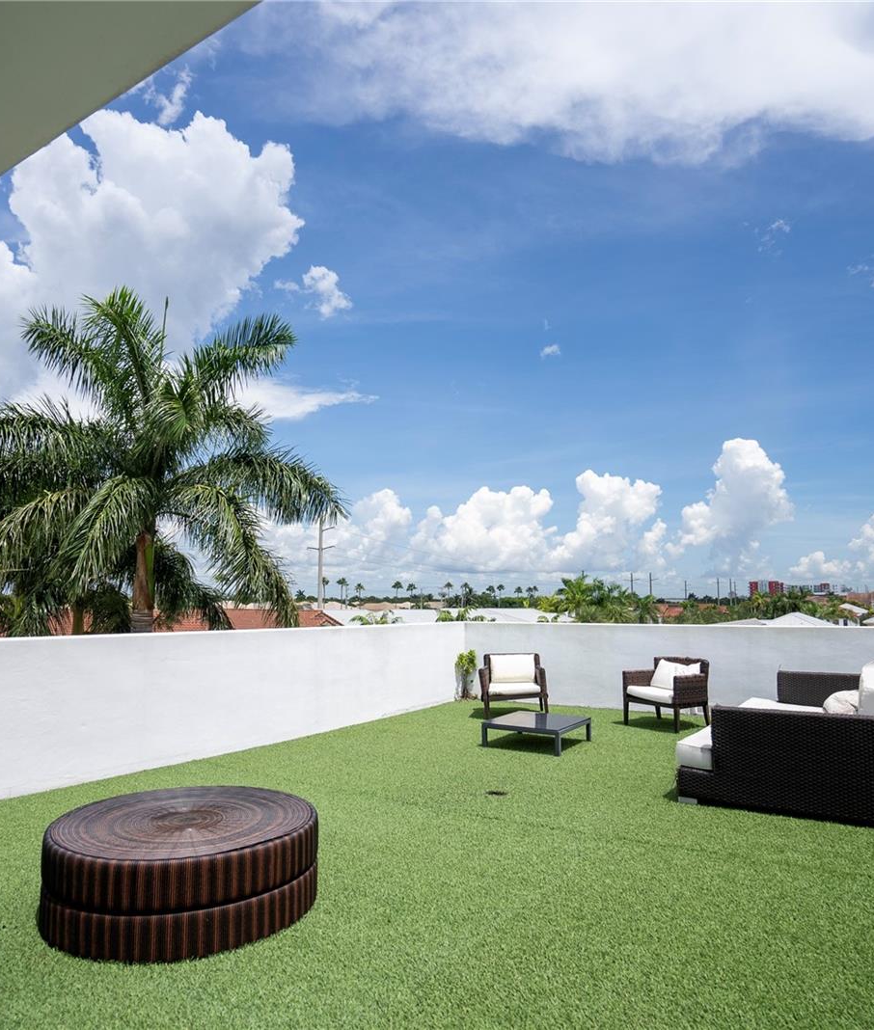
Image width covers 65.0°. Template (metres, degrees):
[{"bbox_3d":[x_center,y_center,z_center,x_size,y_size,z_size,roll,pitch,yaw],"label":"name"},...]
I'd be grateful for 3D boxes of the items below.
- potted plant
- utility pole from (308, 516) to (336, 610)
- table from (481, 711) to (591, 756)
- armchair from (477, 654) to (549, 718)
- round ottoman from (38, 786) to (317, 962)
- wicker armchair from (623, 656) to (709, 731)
[{"bbox_3d":[0.440,2.429,10.418,0.350,0.780,0.350,0,-8,0],"label":"potted plant"},{"bbox_3d":[-18.295,11.636,109.428,5.000,23.290,0.700,-3,-8,24],"label":"utility pole"},{"bbox_3d":[1.050,2.259,7.147,0.870,0.240,0.920,-5,-9,31],"label":"table"},{"bbox_3d":[0.990,2.221,8.882,0.750,0.780,0.810,0,-8,-1],"label":"armchair"},{"bbox_3d":[-1.235,1.675,3.356,1.290,0.380,1.170,-3,-8,24],"label":"round ottoman"},{"bbox_3d":[2.760,2.140,8.258,0.810,0.775,0.700,7,-10,-42],"label":"wicker armchair"}]

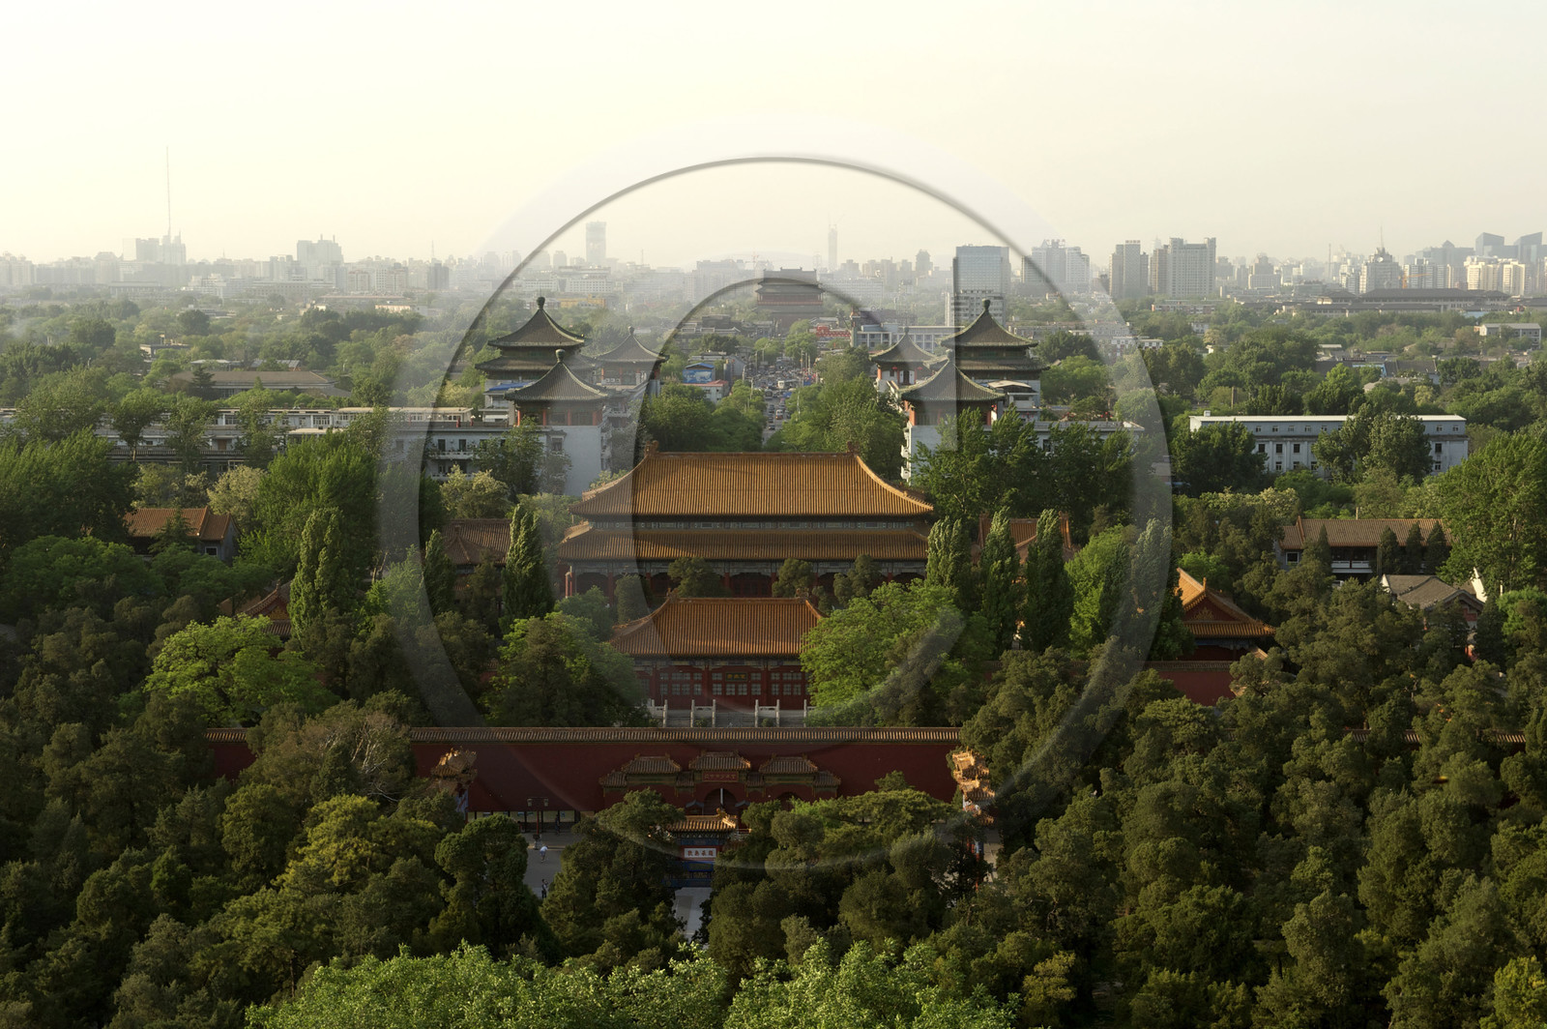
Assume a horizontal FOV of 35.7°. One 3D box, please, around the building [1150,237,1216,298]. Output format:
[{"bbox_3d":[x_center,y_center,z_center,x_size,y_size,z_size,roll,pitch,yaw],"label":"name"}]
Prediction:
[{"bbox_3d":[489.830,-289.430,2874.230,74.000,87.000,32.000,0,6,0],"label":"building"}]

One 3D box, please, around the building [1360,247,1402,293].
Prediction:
[{"bbox_3d":[755.810,-294.730,2991.970,46.000,74.000,38.000,0,6,0],"label":"building"}]

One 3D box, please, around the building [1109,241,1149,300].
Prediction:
[{"bbox_3d":[418.970,-281.490,2836.070,40.050,77.700,30.000,0,6,0],"label":"building"}]

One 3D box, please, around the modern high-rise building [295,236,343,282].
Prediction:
[{"bbox_3d":[-895.100,-486.710,4741.770,88.000,104.000,38.000,0,6,0],"label":"modern high-rise building"}]

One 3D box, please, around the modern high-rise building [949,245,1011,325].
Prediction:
[{"bbox_3d":[259.350,-295.290,2985.440,66.580,74.890,38.000,0,6,0],"label":"modern high-rise building"}]

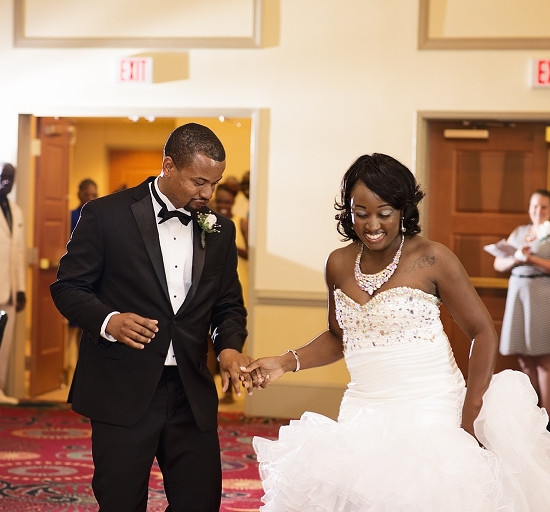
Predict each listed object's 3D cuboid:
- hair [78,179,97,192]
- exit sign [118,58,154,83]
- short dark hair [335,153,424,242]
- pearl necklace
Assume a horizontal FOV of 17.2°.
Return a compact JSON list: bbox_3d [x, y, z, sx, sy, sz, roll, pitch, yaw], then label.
[{"bbox_3d":[-1.657,-0.613,16.000,0.165,0.150,0.190,1,2,-27],"label":"hair"},{"bbox_3d":[-1.013,-1.353,13.173,0.295,0.200,0.060,2,2,18],"label":"exit sign"},{"bbox_3d":[0.289,-0.161,5.020,0.230,0.240,0.235,2,17,14],"label":"short dark hair"},{"bbox_3d":[0.288,0.018,5.000,0.145,0.165,0.125,2,2,22],"label":"pearl necklace"}]

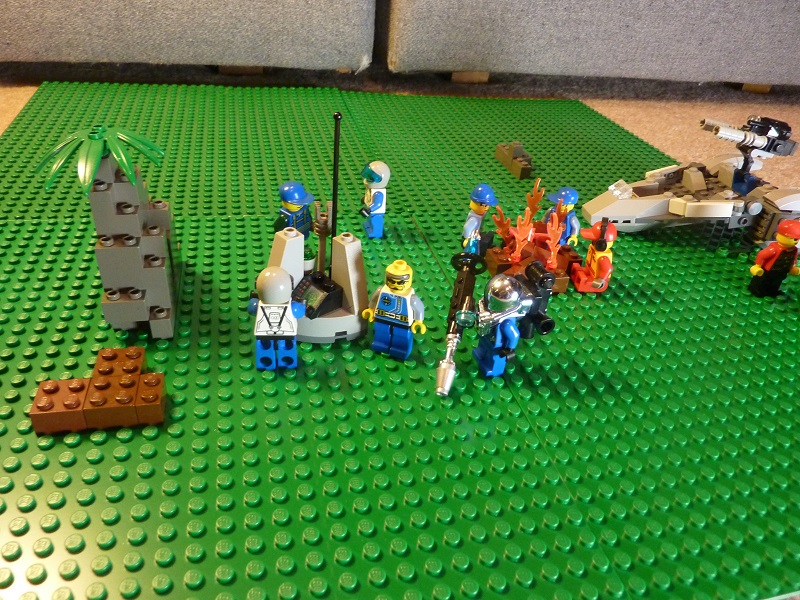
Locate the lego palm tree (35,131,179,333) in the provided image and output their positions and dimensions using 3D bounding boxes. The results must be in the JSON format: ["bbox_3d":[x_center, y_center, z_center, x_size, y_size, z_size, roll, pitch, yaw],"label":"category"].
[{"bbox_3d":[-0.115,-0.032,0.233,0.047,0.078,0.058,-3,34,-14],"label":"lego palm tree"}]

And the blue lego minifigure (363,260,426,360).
[{"bbox_3d":[-0.001,0.003,0.232,0.025,0.041,0.013,15,34,12],"label":"blue lego minifigure"}]

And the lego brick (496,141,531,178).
[{"bbox_3d":[0.091,-0.109,0.437,0.017,0.021,0.046,-3,34,-14],"label":"lego brick"}]

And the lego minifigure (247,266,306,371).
[{"bbox_3d":[-0.046,0.006,0.219,0.022,0.043,0.015,0,34,-9],"label":"lego minifigure"}]

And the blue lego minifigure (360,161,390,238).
[{"bbox_3d":[-0.015,-0.057,0.320,0.016,0.043,0.022,-2,34,-12],"label":"blue lego minifigure"}]

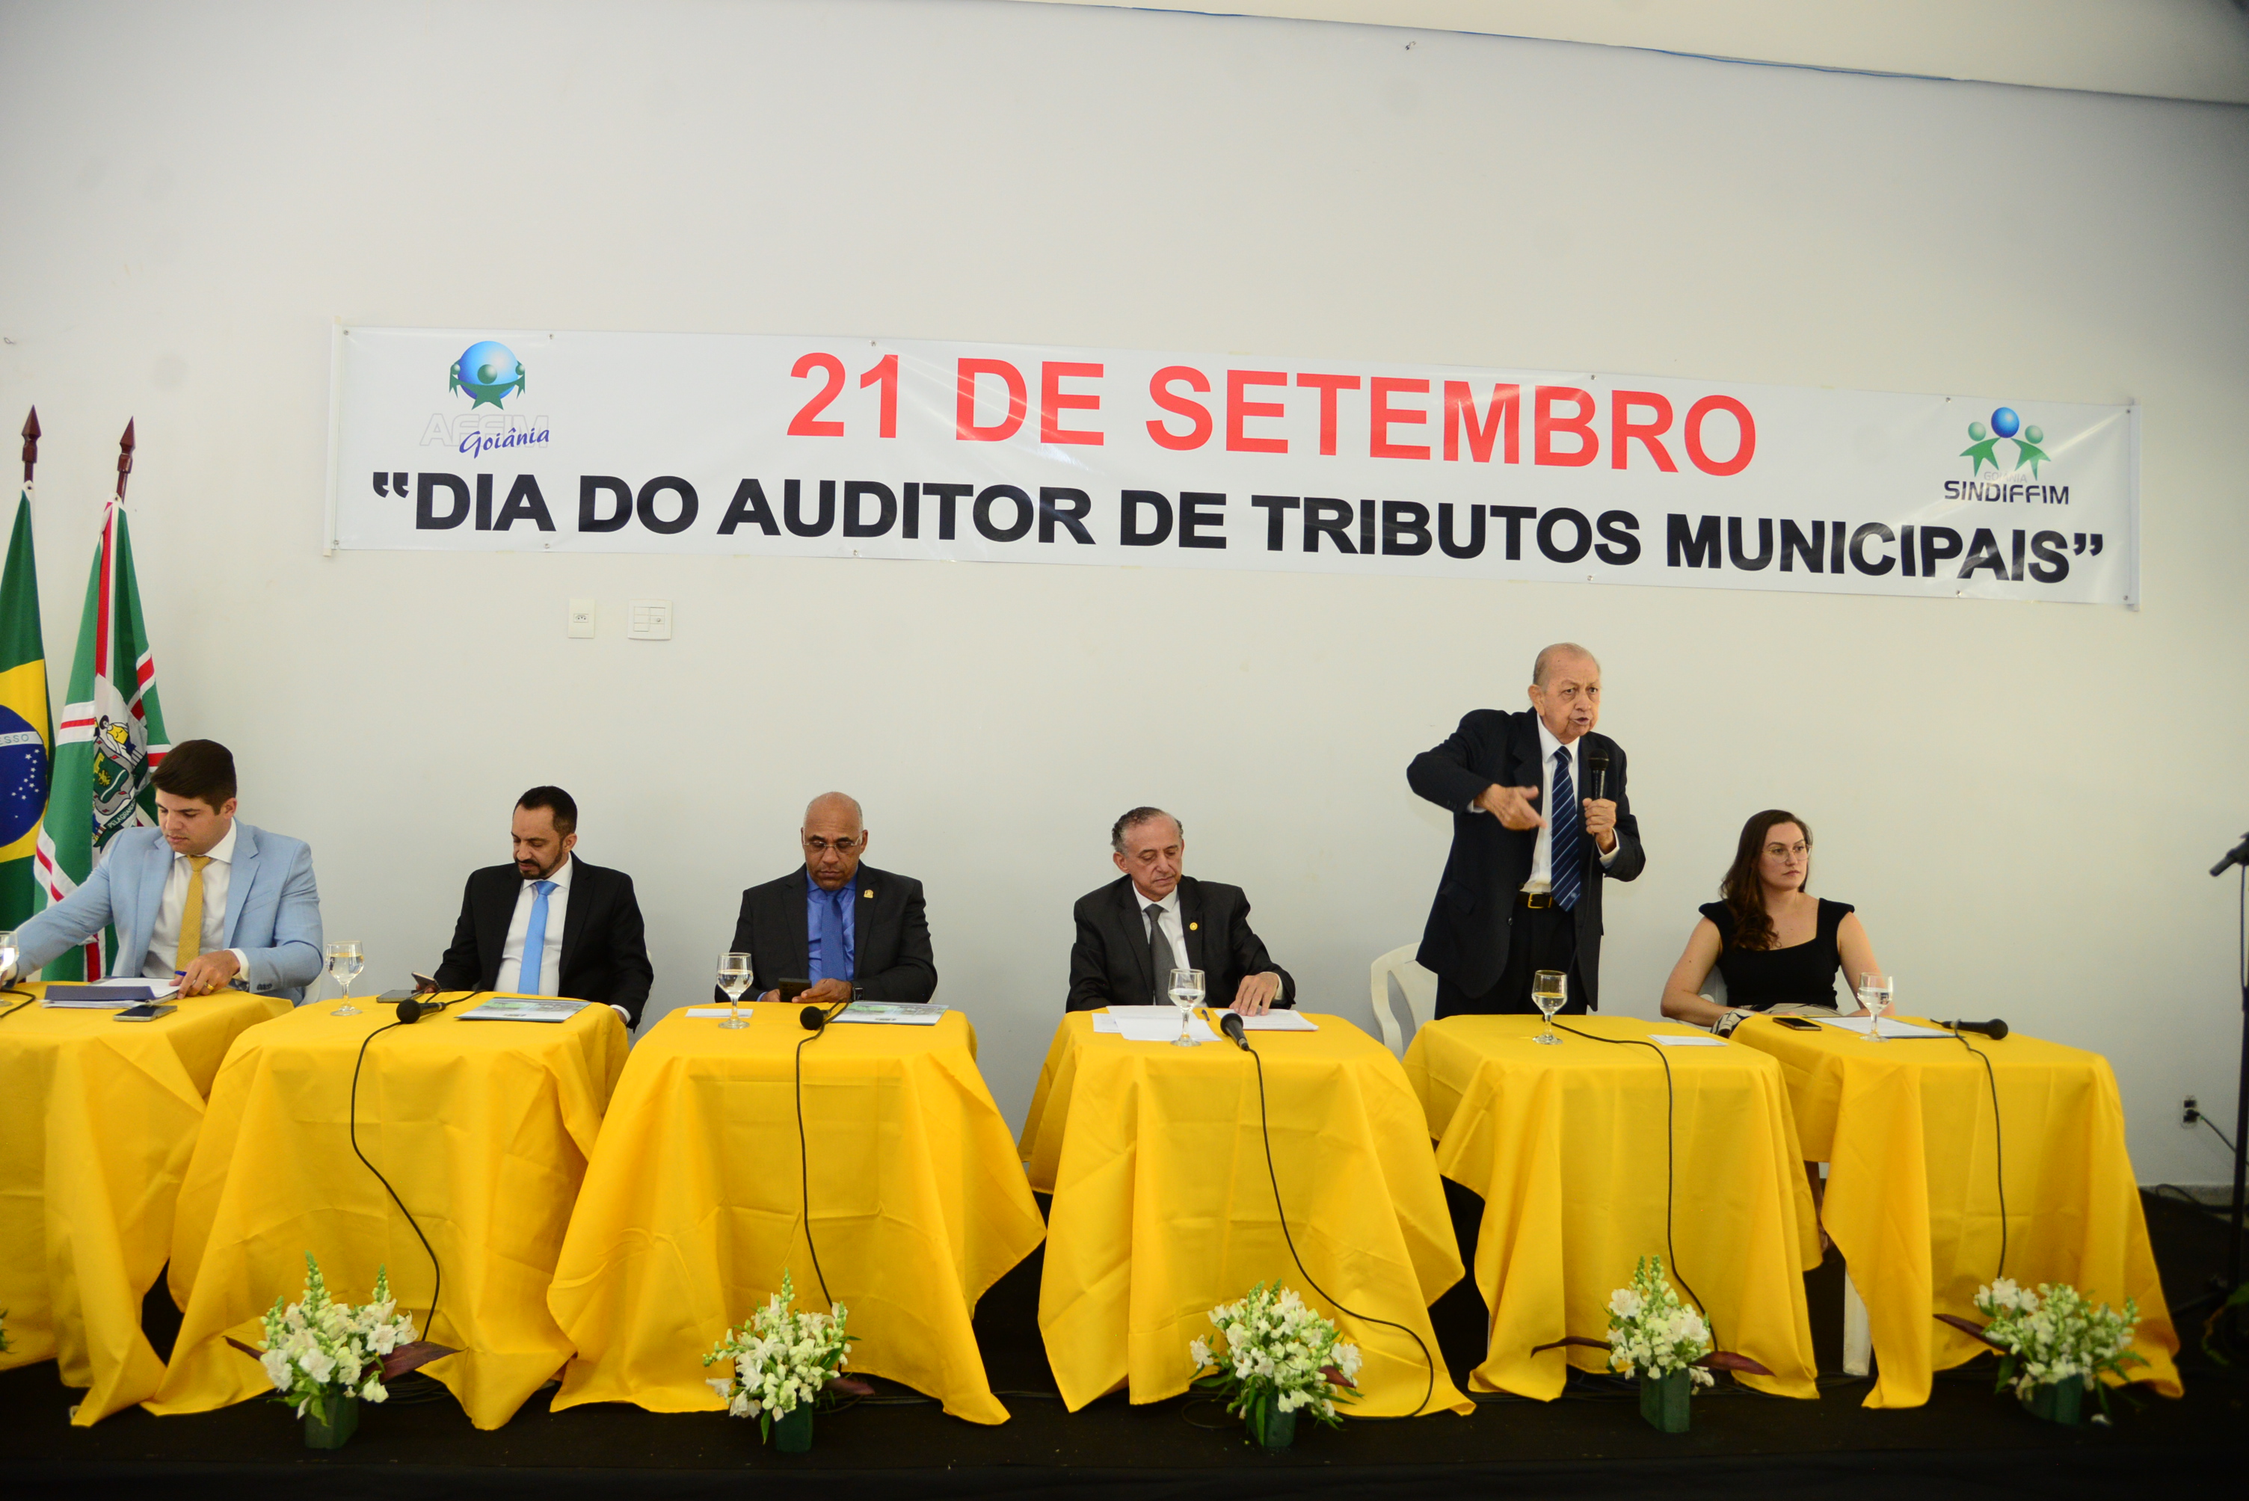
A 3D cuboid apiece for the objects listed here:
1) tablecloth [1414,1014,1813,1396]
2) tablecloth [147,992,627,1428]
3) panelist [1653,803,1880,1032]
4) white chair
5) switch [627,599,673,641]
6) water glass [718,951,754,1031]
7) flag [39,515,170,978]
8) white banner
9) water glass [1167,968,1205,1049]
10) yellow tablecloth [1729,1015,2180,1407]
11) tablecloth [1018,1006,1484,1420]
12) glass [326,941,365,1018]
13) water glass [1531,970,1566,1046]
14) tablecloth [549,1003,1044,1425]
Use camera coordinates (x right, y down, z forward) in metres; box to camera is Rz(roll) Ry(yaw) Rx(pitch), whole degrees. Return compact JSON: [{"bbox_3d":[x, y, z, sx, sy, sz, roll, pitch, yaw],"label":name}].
[{"bbox_3d":[1.079,1.017,3.487,0.813,0.690,0.803,2,-2,-8],"label":"tablecloth"},{"bbox_3d":[-1.527,0.946,3.276,0.832,0.690,0.879,2,-2,-14],"label":"tablecloth"},{"bbox_3d":[1.748,0.780,4.037,0.560,1.245,0.680,1,-2,7],"label":"panelist"},{"bbox_3d":[0.952,0.994,4.326,0.440,0.865,0.510,2,-2,-4],"label":"white chair"},{"bbox_3d":[-1.446,-0.398,4.572,0.126,0.122,0.012,2,-2,-4],"label":"switch"},{"bbox_3d":[-0.886,0.548,3.421,0.085,0.161,0.085,2,-2,-4],"label":"water glass"},{"bbox_3d":[-2.856,0.047,4.206,0.400,1.470,0.220,2,-2,-4],"label":"flag"},{"bbox_3d":[0.460,-0.874,4.712,5.743,0.683,0.020,2,-2,-4],"label":"white banner"},{"bbox_3d":[0.140,0.569,3.320,0.085,0.160,0.085,2,-2,-4],"label":"water glass"},{"bbox_3d":[1.883,1.040,3.577,0.737,0.690,0.822,2,-2,-8],"label":"yellow tablecloth"},{"bbox_3d":[0.235,0.994,3.419,0.907,0.690,0.869,2,-2,-3],"label":"tablecloth"},{"bbox_3d":[-1.793,0.520,3.458,0.081,0.170,0.081,1,-2,0],"label":"glass"},{"bbox_3d":[0.982,0.589,3.472,0.081,0.170,0.081,1,-2,0],"label":"water glass"},{"bbox_3d":[-0.679,0.987,3.398,0.970,0.725,0.890,2,-2,-6],"label":"tablecloth"}]

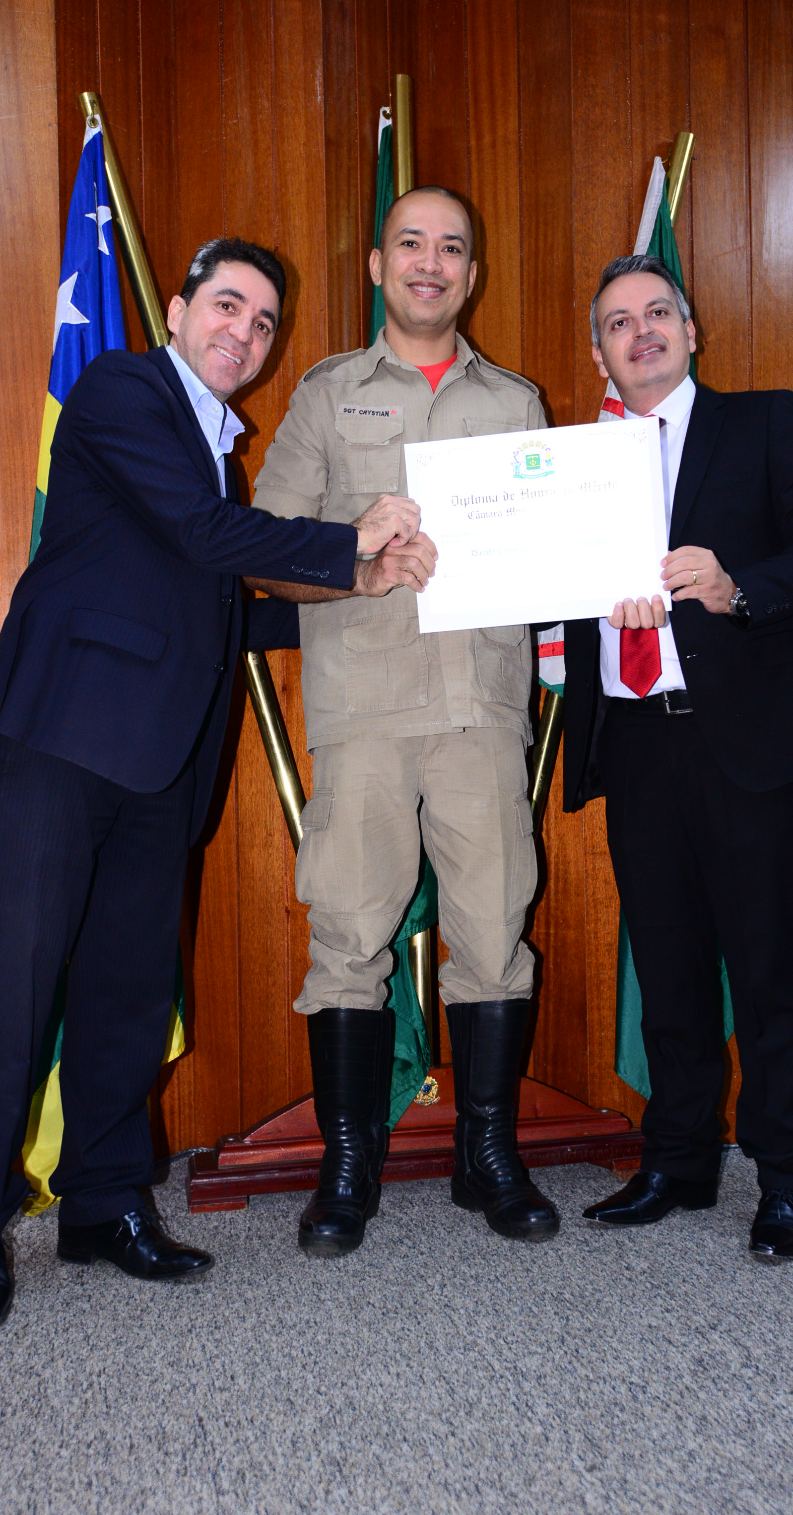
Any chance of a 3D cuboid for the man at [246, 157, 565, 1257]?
[{"bbox_3d":[0.022,-0.085,2.490,0.560,1.790,0.410,-1,0,-13],"label":"man"}]

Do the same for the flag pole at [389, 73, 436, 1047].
[{"bbox_3d":[0.033,-0.329,2.840,0.040,1.980,0.040,-1,0,-6],"label":"flag pole"}]

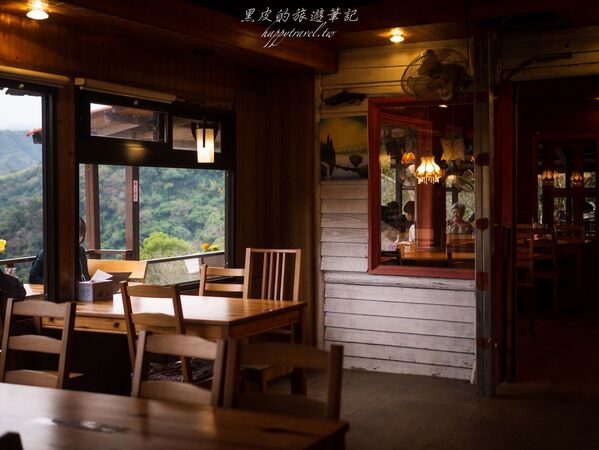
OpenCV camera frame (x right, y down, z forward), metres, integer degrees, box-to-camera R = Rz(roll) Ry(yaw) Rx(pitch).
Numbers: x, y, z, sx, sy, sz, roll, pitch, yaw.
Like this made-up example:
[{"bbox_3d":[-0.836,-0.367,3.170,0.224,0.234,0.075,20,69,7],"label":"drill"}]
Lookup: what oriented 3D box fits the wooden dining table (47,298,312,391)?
[{"bbox_3d":[-0.716,0.851,5.160,1.220,0.745,0.900,1,2,26],"label":"wooden dining table"}]

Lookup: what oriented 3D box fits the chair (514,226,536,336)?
[{"bbox_3d":[2.024,0.508,8.129,0.420,0.980,0.460,1,2,21],"label":"chair"}]

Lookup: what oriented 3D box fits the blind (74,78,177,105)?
[{"bbox_3d":[-1.160,-0.915,5.925,0.090,0.110,1.064,1,2,28],"label":"blind"}]

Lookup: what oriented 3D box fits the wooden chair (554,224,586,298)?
[{"bbox_3d":[3.414,0.440,10.806,0.420,0.930,0.460,1,2,28],"label":"wooden chair"}]

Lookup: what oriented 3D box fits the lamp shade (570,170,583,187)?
[{"bbox_3d":[3.712,-0.623,11.600,0.170,0.215,0.170,1,2,28],"label":"lamp shade"}]

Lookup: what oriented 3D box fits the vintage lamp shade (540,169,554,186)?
[{"bbox_3d":[3.208,-0.615,11.200,0.180,0.230,0.180,1,2,28],"label":"vintage lamp shade"}]

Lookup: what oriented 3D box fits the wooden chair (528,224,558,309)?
[{"bbox_3d":[2.754,0.460,9.797,0.420,0.960,0.460,1,2,21],"label":"wooden chair"}]

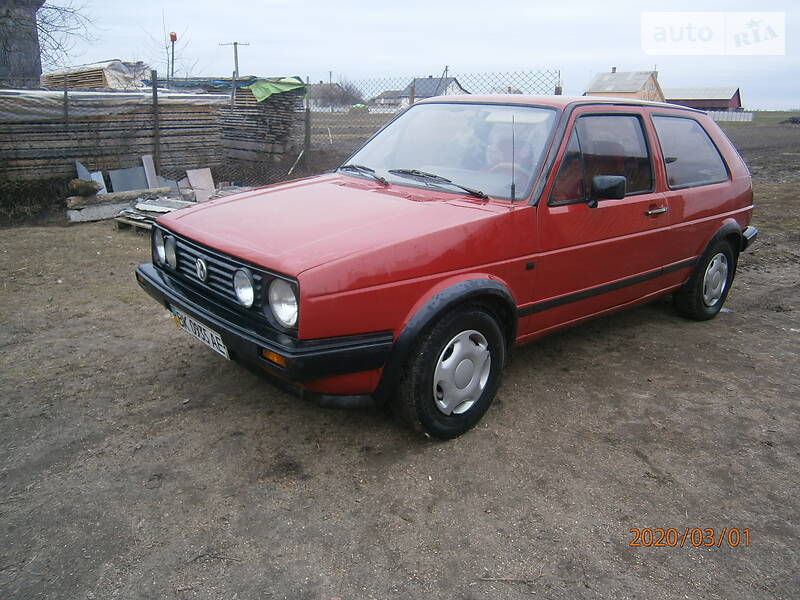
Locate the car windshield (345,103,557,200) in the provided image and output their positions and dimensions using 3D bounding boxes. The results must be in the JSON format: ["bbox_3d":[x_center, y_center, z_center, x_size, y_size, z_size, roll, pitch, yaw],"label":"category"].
[{"bbox_3d":[0.248,-0.833,3.133,1.380,0.100,0.610,20,66,45],"label":"car windshield"}]

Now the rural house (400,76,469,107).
[{"bbox_3d":[5.704,-33.775,100.394,7.450,6.217,9.697,-13,22,-37],"label":"rural house"}]

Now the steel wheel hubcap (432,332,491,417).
[{"bbox_3d":[0.263,0.307,2.517,0.375,0.375,0.050,-15,24,-42],"label":"steel wheel hubcap"}]

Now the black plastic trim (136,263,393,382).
[{"bbox_3d":[-0.715,0.016,2.512,0.410,0.155,1.610,-13,22,-40],"label":"black plastic trim"}]

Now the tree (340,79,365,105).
[{"bbox_3d":[-8.537,-37.384,108.000,4.400,4.800,4.200,-1,17,-4],"label":"tree"}]

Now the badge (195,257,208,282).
[{"bbox_3d":[-0.791,-0.118,2.395,0.018,0.100,0.100,-13,22,-40],"label":"badge"}]

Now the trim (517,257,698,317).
[{"bbox_3d":[1.153,-0.094,3.105,1.730,0.050,0.025,-12,22,-39],"label":"trim"}]

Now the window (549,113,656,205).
[{"bbox_3d":[0.978,-0.701,2.921,0.970,0.425,0.040,-13,4,-39],"label":"window"}]

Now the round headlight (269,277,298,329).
[{"bbox_3d":[-0.388,0.009,2.092,0.080,0.180,0.180,-13,23,-39],"label":"round headlight"}]

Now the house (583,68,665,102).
[{"bbox_3d":[29.185,-26.466,78.675,7.284,6.437,7.750,-15,24,-42],"label":"house"}]

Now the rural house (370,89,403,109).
[{"bbox_3d":[-2.912,-46.830,140.000,8.500,4.500,6.500,0,17,-1],"label":"rural house"}]

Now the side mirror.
[{"bbox_3d":[0.899,-0.475,2.630,0.085,0.125,0.170,-13,22,-40],"label":"side mirror"}]

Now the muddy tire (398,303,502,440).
[{"bbox_3d":[0.188,0.275,2.459,0.575,0.575,0.178,-13,22,-40],"label":"muddy tire"}]

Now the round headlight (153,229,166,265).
[{"bbox_3d":[-1.112,-0.252,2.822,0.080,0.178,0.178,-13,22,-40],"label":"round headlight"}]

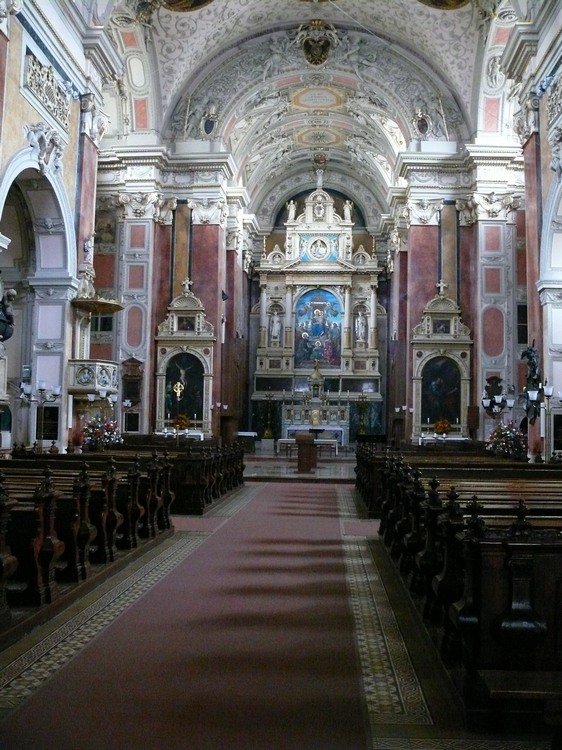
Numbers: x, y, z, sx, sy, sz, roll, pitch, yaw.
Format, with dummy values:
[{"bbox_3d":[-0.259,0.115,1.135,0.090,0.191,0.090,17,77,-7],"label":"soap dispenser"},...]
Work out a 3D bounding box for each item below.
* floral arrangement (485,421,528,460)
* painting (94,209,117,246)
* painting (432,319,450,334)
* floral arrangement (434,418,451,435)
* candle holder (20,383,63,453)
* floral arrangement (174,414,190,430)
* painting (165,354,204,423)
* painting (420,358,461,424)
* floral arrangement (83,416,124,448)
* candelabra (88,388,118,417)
[{"bbox_3d":[5.934,1.706,19.904,1.098,1.098,1.018,1,-4,4],"label":"floral arrangement"},{"bbox_3d":[-8.212,-6.931,35.382,1.161,1.683,0.100,1,-4,4],"label":"painting"},{"bbox_3d":[7.107,-2.128,33.572,0.774,0.668,0.100,1,-4,4],"label":"painting"},{"bbox_3d":[6.979,2.225,32.760,0.701,0.701,0.613,1,-4,4],"label":"floral arrangement"},{"bbox_3d":[-5.053,1.367,15.881,0.820,2.424,0.500,1,-4,4],"label":"candle holder"},{"bbox_3d":[-4.351,2.098,33.485,0.665,0.699,0.620,1,-4,4],"label":"floral arrangement"},{"bbox_3d":[-4.335,0.538,34.101,1.714,3.102,0.120,1,-4,4],"label":"painting"},{"bbox_3d":[7.010,0.687,33.173,1.745,2.983,0.150,1,-4,4],"label":"painting"},{"bbox_3d":[-5.275,1.684,22.403,1.046,1.000,0.950,1,-4,4],"label":"floral arrangement"},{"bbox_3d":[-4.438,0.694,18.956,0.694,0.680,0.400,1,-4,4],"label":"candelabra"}]

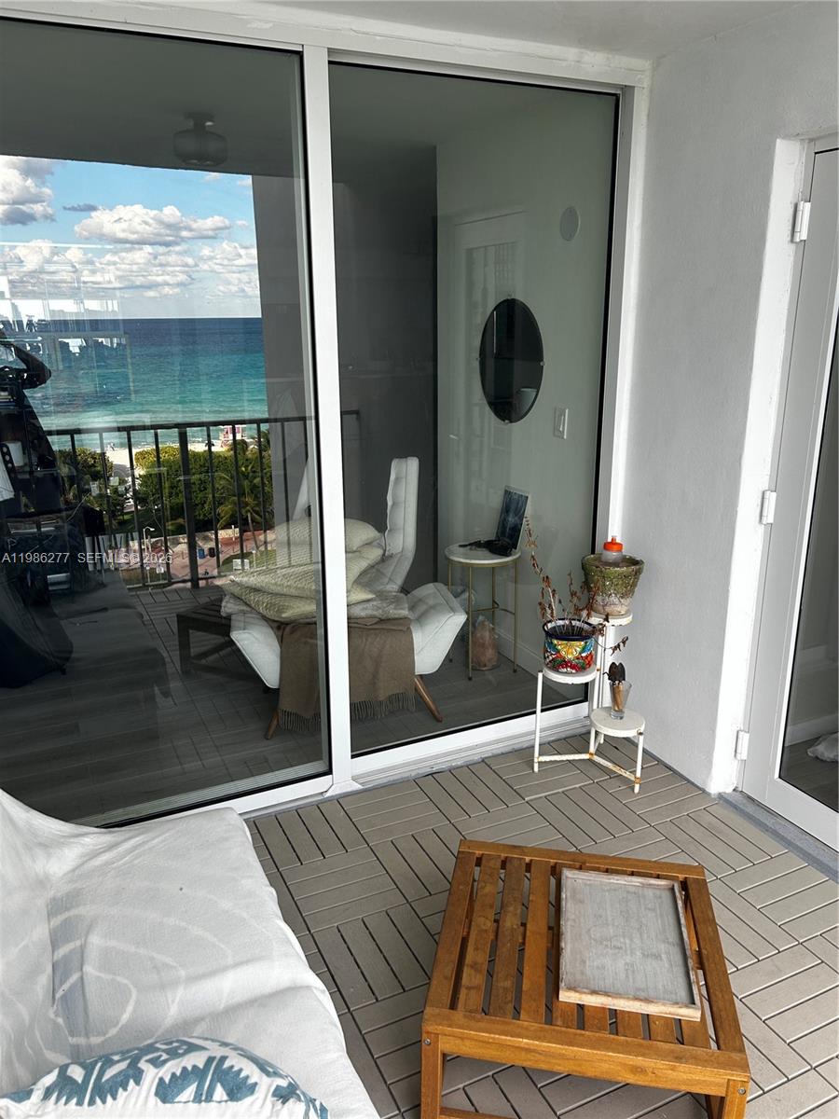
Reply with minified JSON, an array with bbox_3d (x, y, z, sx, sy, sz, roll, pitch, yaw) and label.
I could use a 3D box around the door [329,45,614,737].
[{"bbox_3d":[0.215,-0.419,2.983,1.080,2.310,0.080,-8,18,-24],"label":"door"}]

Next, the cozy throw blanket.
[{"bbox_3d":[-0.319,0.426,3.501,0.554,0.433,0.282,-4,17,-11],"label":"cozy throw blanket"}]

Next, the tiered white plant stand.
[{"bbox_3d":[0.668,0.495,3.153,0.390,0.611,0.378,6,18,22],"label":"tiered white plant stand"}]

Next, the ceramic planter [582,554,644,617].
[{"bbox_3d":[0.705,0.098,3.110,0.223,0.183,0.223,0,17,0],"label":"ceramic planter"}]

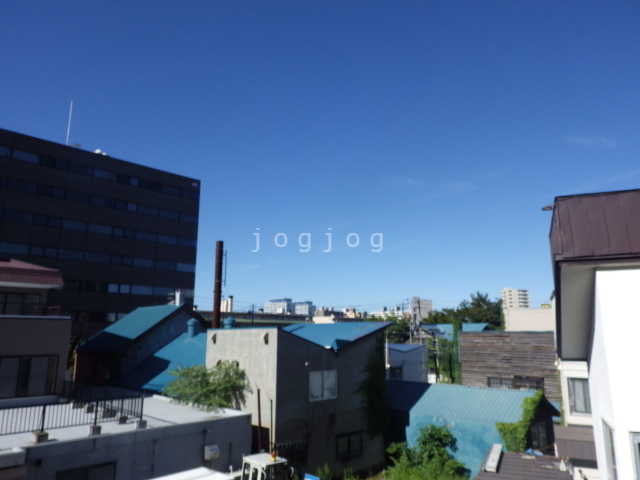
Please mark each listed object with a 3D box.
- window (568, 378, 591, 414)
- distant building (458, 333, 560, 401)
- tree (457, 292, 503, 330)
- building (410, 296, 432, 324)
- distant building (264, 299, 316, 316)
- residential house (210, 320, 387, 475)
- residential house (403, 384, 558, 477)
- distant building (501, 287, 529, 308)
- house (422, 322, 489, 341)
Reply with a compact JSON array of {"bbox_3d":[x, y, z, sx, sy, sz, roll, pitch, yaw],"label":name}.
[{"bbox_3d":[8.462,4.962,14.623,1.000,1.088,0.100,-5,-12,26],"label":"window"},{"bbox_3d":[12.764,8.627,27.564,6.200,6.400,6.000,-10,-15,41],"label":"distant building"},{"bbox_3d":[23.653,13.909,68.622,6.100,11.960,6.000,-4,-12,20],"label":"tree"},{"bbox_3d":[61.237,48.497,280.965,11.000,26.311,10.000,-6,-13,29],"label":"building"},{"bbox_3d":[-37.927,98.714,592.054,36.000,47.151,54.000,11,-15,-43],"label":"distant building"},{"bbox_3d":[-1.056,7.331,22.109,6.950,6.741,5.600,11,-15,-42],"label":"residential house"},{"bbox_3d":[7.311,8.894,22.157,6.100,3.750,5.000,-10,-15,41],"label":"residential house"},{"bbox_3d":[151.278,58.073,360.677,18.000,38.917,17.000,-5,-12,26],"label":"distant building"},{"bbox_3d":[14.625,12.593,49.510,7.200,7.100,6.000,-10,-15,41],"label":"house"}]

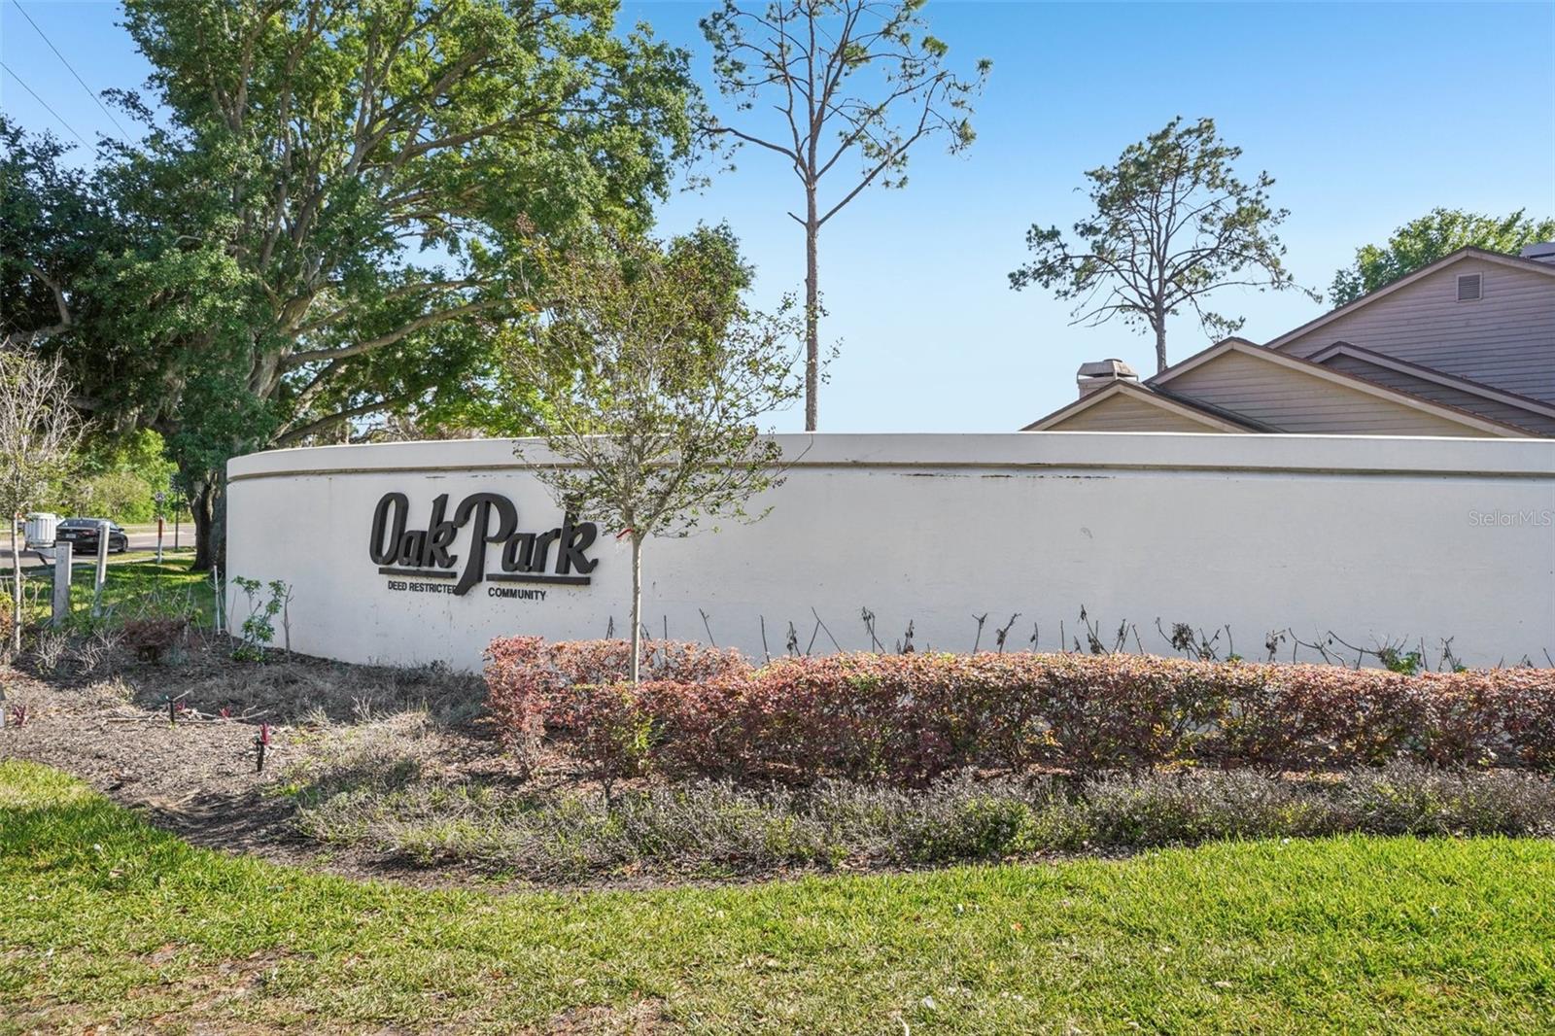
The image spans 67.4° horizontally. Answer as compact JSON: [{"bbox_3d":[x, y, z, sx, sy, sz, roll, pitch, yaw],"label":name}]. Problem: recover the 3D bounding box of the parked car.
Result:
[{"bbox_3d":[-28.700,0.760,48.800,1.840,1.470,4.850,1,0,-13],"label":"parked car"}]

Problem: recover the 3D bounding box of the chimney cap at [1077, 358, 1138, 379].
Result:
[{"bbox_3d":[7.510,-3.370,26.500,0.950,0.460,1.020,1,1,44],"label":"chimney cap"}]

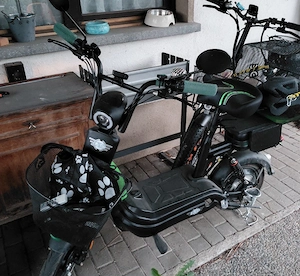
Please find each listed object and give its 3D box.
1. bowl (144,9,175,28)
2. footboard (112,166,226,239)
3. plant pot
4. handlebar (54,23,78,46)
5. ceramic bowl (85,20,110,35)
[{"bbox_3d":[0.070,-0.845,2.035,0.221,0.092,0.221,-1,29,1],"label":"bowl"},{"bbox_3d":[0.109,0.314,1.521,0.620,0.160,0.250,-16,32,-23],"label":"footboard"},{"bbox_3d":[-0.715,-0.620,1.633,0.128,0.141,0.128,-17,33,-25],"label":"plant pot"},{"bbox_3d":[-0.318,-0.392,1.095,0.125,0.036,0.036,40,46,23],"label":"handlebar"},{"bbox_3d":[-0.328,-0.694,1.818,0.157,0.066,0.157,-1,29,1],"label":"ceramic bowl"}]

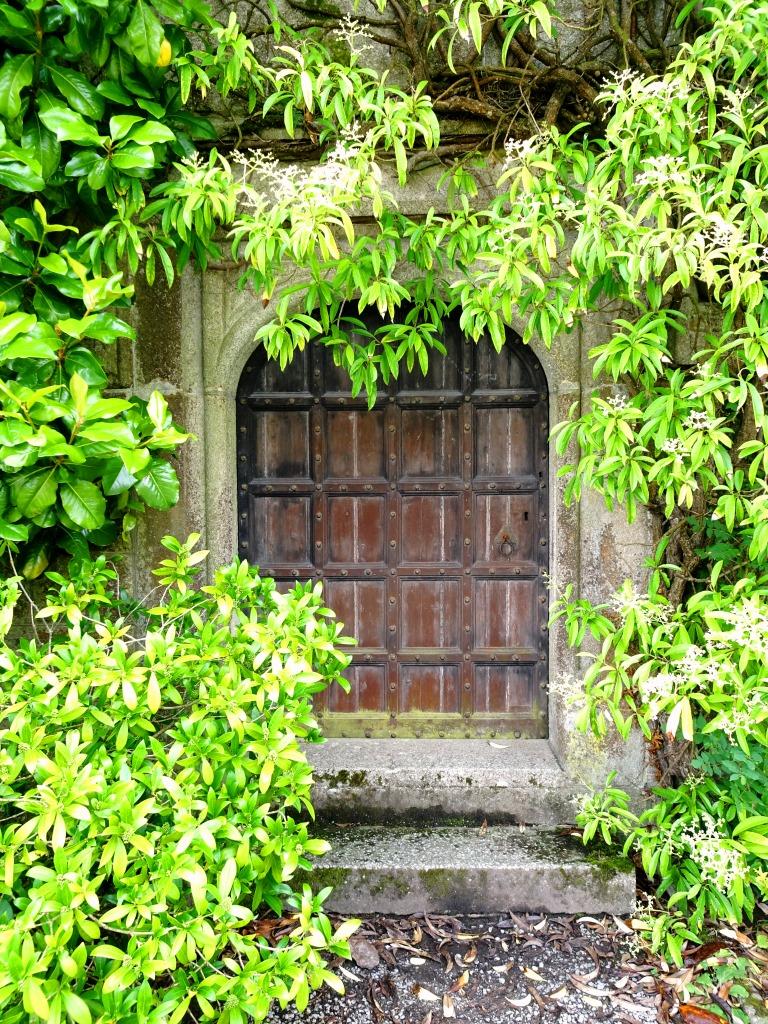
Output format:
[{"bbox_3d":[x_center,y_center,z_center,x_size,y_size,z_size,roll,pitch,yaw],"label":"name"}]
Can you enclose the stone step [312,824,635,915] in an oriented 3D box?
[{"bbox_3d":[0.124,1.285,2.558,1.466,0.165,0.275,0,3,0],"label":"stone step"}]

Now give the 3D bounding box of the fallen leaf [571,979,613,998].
[{"bbox_3d":[0.597,1.385,2.057,0.128,0.018,0.044,2,3,31],"label":"fallen leaf"}]

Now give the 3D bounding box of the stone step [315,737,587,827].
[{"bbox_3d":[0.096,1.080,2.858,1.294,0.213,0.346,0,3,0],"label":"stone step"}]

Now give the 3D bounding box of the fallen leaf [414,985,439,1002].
[{"bbox_3d":[0.114,1.389,2.043,0.093,0.012,0.033,2,4,37],"label":"fallen leaf"}]

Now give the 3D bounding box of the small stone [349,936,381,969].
[{"bbox_3d":[-0.053,1.379,2.228,0.088,0.045,0.098,-1,2,-19],"label":"small stone"}]

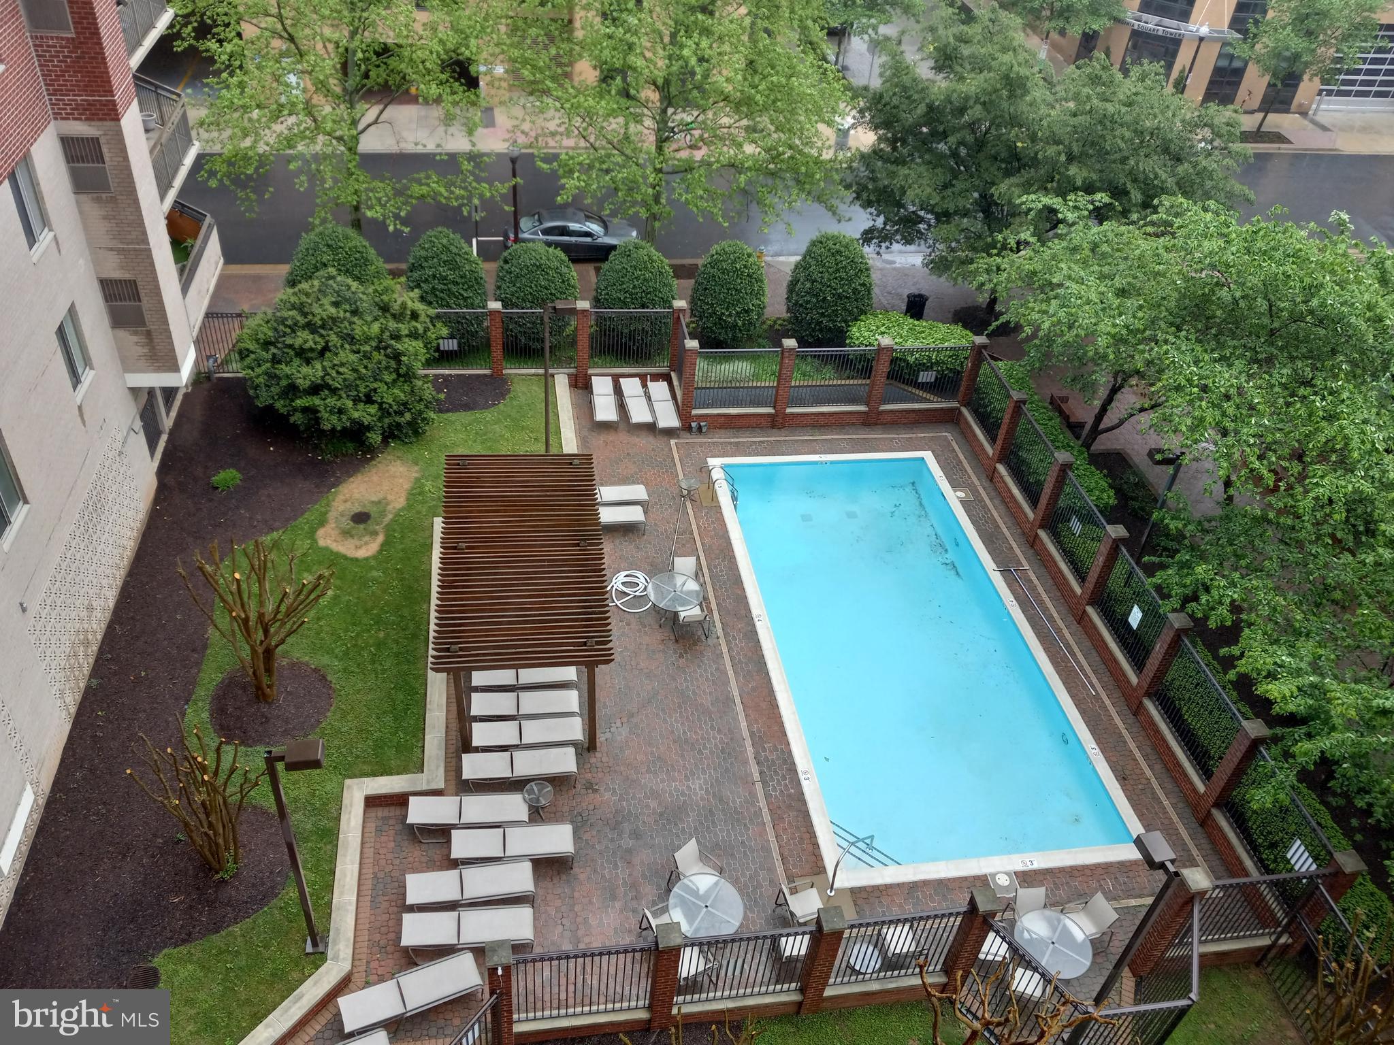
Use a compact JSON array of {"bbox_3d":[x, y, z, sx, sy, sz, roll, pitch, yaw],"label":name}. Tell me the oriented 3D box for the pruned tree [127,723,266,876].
[{"bbox_3d":[-7.518,4.553,16.723,1.900,2.800,1.850,-2,39,-10],"label":"pruned tree"}]

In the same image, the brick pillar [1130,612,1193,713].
[{"bbox_3d":[9.201,2.856,21.659,0.360,2.500,0.360,-2,39,-10],"label":"brick pillar"}]

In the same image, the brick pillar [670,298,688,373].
[{"bbox_3d":[-0.538,-4.845,29.747,0.349,2.525,0.349,-2,40,-10],"label":"brick pillar"}]

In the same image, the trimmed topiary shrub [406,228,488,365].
[{"bbox_3d":[-7.186,-6.744,31.344,2.380,3.400,2.380,-2,39,-10],"label":"trimmed topiary shrub"}]

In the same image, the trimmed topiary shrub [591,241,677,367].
[{"bbox_3d":[-1.819,-6.715,32.204,2.500,3.150,2.500,-2,39,-10],"label":"trimmed topiary shrub"}]

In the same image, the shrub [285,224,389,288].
[{"bbox_3d":[-9.844,-6.362,29.641,2.800,3.300,2.800,-2,40,-10],"label":"shrub"}]

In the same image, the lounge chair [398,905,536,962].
[{"bbox_3d":[-3.627,6.507,17.267,2.040,0.420,0.660,0,39,-7],"label":"lounge chair"}]

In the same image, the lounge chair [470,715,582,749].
[{"bbox_3d":[-3.114,4.018,20.115,2.031,0.476,0.644,-2,39,-9],"label":"lounge chair"}]

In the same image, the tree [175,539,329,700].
[{"bbox_3d":[-7.668,2.139,19.457,2.400,2.850,2.500,-2,39,-10],"label":"tree"}]

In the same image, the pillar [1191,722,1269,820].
[{"bbox_3d":[9.493,4.494,19.400,0.349,2.525,0.349,-2,40,-10],"label":"pillar"}]

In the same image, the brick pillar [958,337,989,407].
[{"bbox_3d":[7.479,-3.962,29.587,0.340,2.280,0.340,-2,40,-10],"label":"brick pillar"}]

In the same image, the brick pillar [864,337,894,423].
[{"bbox_3d":[4.922,-3.776,29.540,0.380,2.530,0.380,-2,39,-10],"label":"brick pillar"}]

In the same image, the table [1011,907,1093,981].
[{"bbox_3d":[5.618,6.947,17.437,1.220,0.720,1.220,-2,39,-10],"label":"table"}]

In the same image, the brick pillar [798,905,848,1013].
[{"bbox_3d":[1.825,6.536,16.143,0.335,2.440,0.335,-2,40,-10],"label":"brick pillar"}]

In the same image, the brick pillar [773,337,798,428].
[{"bbox_3d":[2.330,-3.674,29.103,0.380,2.530,0.380,-2,39,-10],"label":"brick pillar"}]

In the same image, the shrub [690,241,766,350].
[{"bbox_3d":[0.984,-7.090,33.214,2.300,3.020,2.300,-2,39,-10],"label":"shrub"}]

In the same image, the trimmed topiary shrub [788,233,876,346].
[{"bbox_3d":[4.109,-7.331,33.376,2.616,3.121,2.616,-2,40,-10],"label":"trimmed topiary shrub"}]

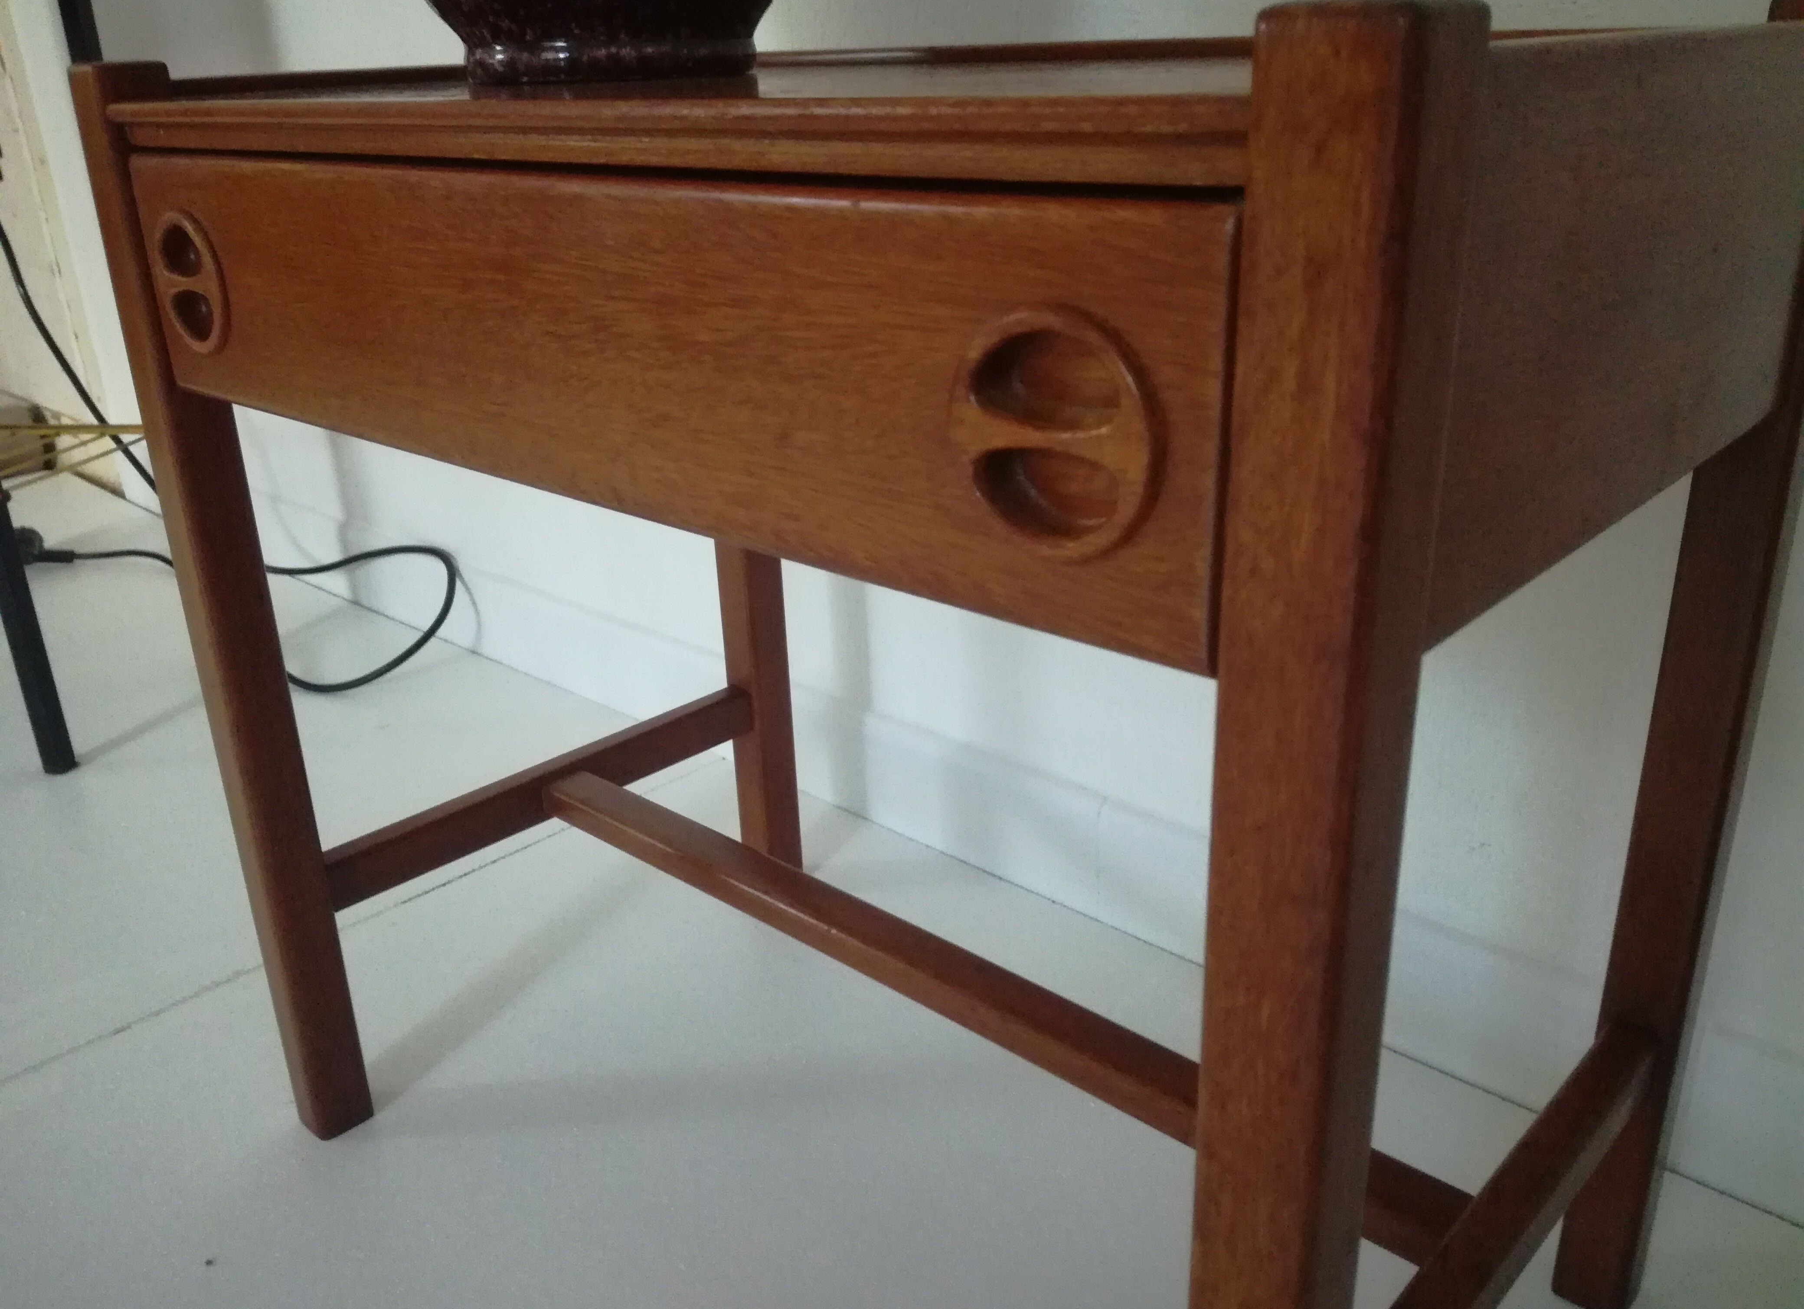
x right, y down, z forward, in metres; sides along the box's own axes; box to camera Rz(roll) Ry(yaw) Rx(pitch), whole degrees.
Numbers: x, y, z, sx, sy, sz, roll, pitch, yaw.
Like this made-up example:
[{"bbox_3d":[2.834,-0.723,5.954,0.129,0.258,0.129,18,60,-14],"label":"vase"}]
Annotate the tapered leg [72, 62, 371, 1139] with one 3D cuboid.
[{"bbox_3d":[-0.323,0.010,0.693,0.030,0.542,0.030,18,29,40],"label":"tapered leg"}]

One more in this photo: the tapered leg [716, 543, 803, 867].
[{"bbox_3d":[-0.099,-0.086,0.915,0.030,0.542,0.030,18,29,40],"label":"tapered leg"}]

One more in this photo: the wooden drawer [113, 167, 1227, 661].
[{"bbox_3d":[-0.029,-0.143,0.536,0.524,0.093,0.295,18,29,40],"label":"wooden drawer"}]

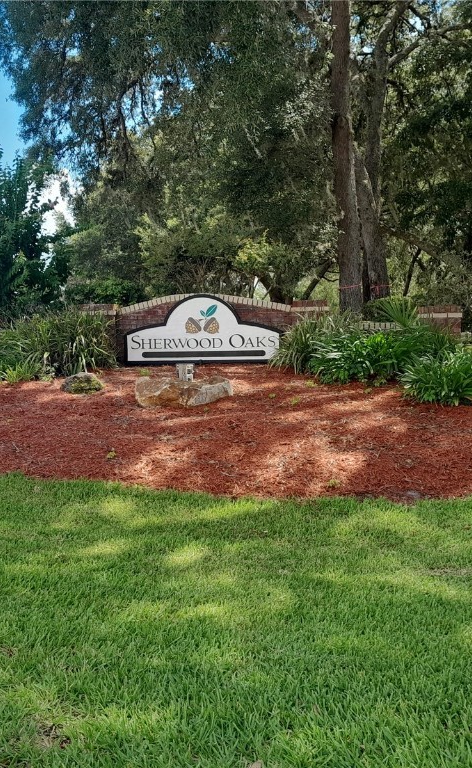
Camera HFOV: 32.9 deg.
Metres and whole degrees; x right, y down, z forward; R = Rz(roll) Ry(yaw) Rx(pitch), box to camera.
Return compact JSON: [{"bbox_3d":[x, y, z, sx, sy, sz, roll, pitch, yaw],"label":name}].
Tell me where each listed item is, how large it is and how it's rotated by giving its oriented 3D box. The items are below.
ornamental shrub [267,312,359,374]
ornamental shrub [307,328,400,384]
[{"bbox_3d":[1.042,-0.537,10.600,1.130,0.800,0.950,0,4,0],"label":"ornamental shrub"},{"bbox_3d":[1.493,-0.349,10.150,1.160,0.690,1.000,0,4,0],"label":"ornamental shrub"}]

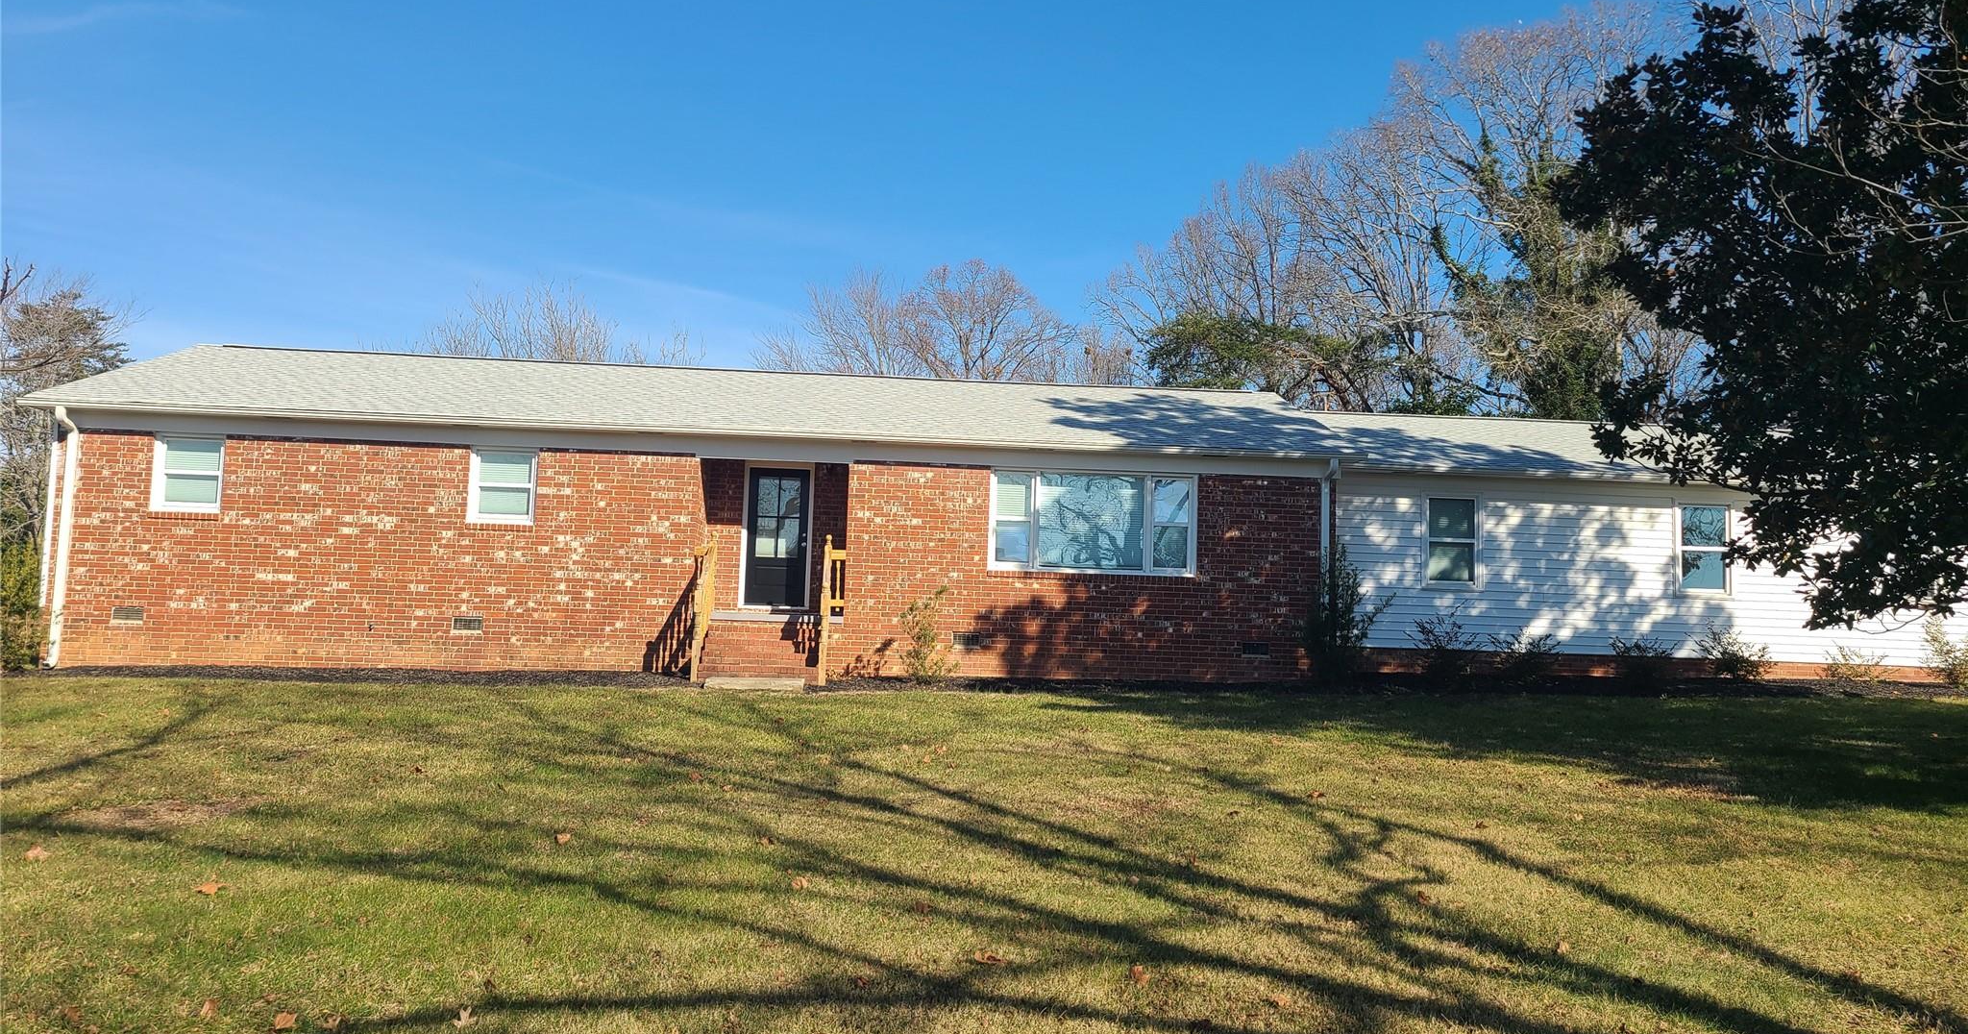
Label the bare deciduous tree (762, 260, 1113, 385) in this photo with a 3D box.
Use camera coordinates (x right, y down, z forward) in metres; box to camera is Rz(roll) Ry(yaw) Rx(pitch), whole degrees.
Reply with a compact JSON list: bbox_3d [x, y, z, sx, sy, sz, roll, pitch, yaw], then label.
[{"bbox_3d":[-1.785,-1.970,52.391,12.743,14.496,12.106,2,-5,-4],"label":"bare deciduous tree"}]

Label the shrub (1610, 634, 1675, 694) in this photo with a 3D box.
[{"bbox_3d":[9.306,2.067,20.926,0.944,0.802,0.897,2,-5,-4],"label":"shrub"}]

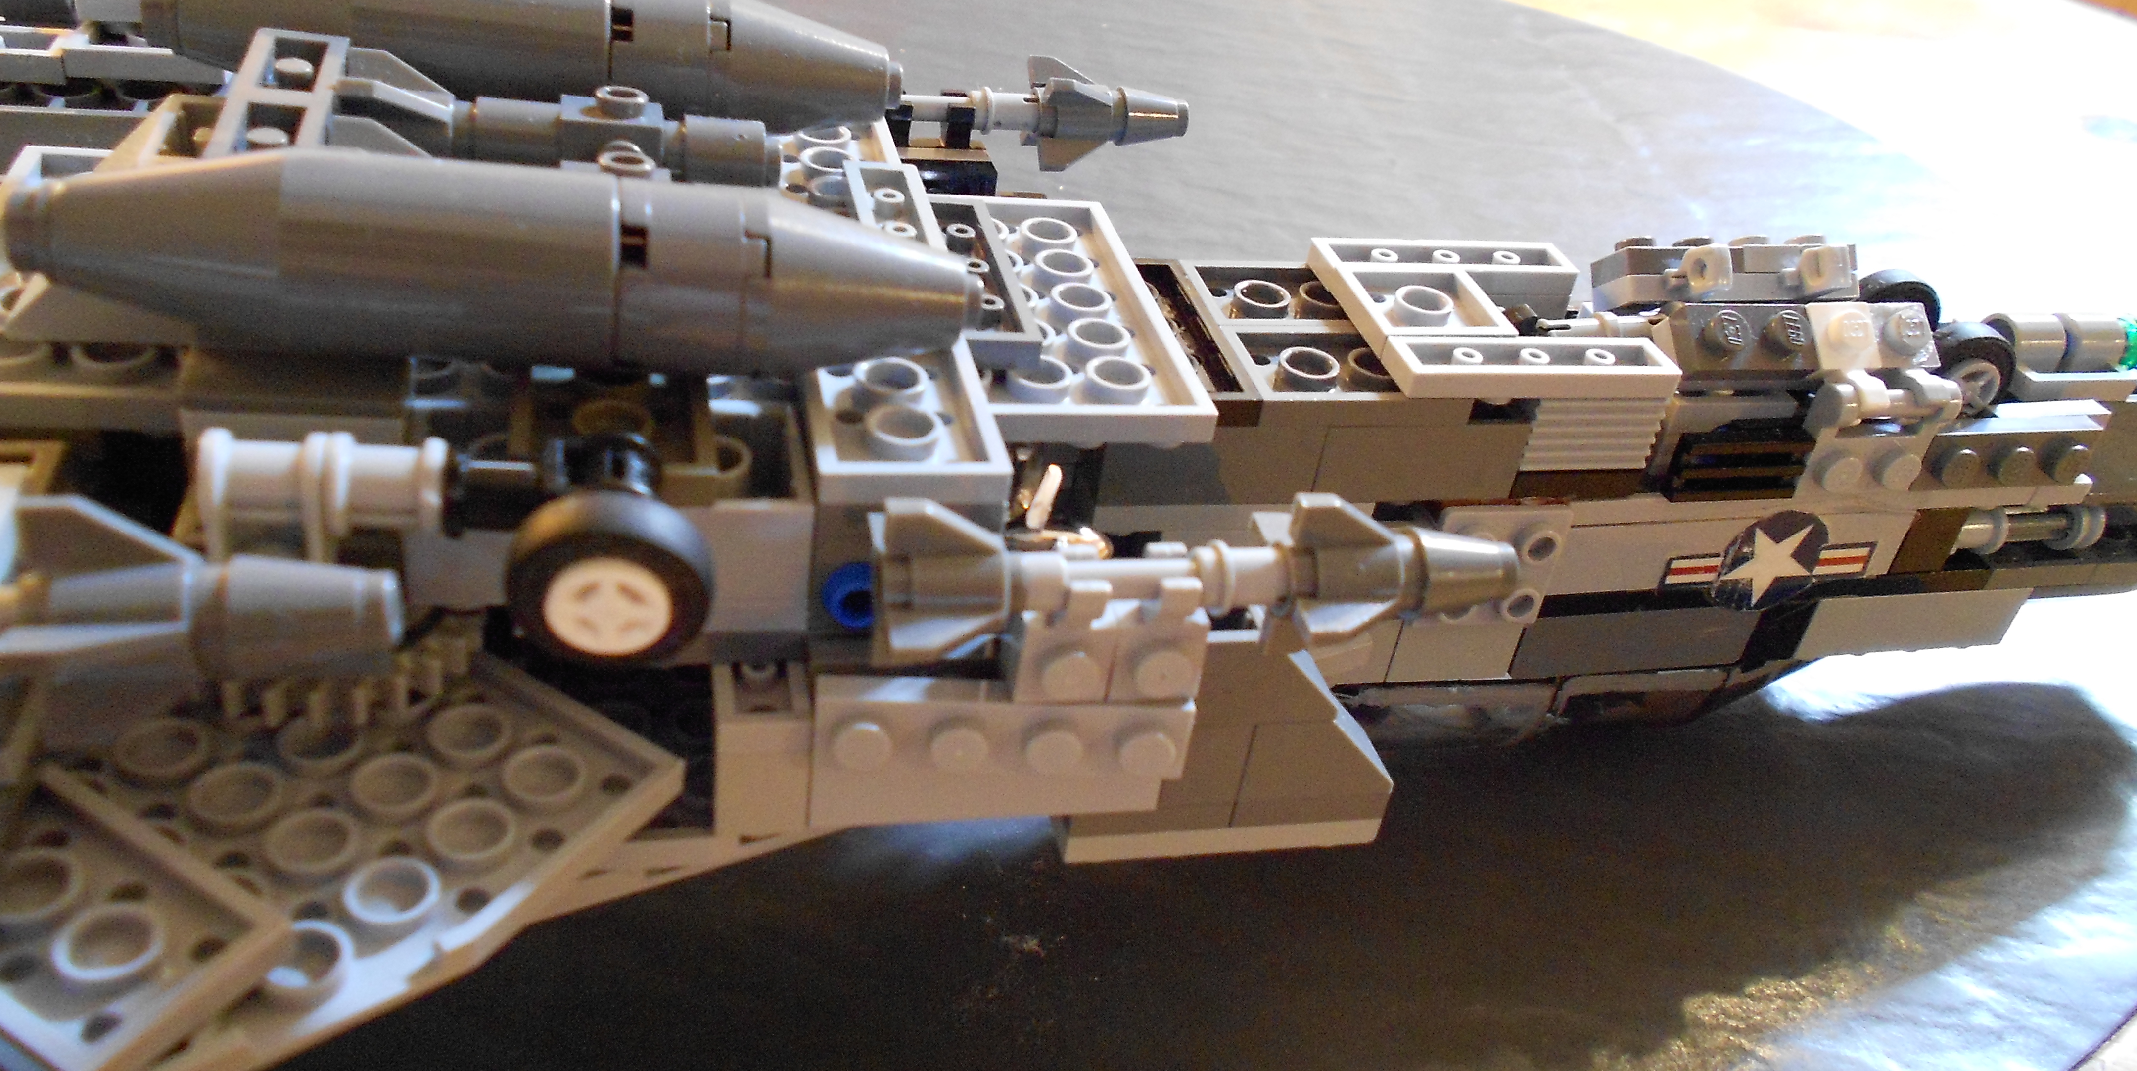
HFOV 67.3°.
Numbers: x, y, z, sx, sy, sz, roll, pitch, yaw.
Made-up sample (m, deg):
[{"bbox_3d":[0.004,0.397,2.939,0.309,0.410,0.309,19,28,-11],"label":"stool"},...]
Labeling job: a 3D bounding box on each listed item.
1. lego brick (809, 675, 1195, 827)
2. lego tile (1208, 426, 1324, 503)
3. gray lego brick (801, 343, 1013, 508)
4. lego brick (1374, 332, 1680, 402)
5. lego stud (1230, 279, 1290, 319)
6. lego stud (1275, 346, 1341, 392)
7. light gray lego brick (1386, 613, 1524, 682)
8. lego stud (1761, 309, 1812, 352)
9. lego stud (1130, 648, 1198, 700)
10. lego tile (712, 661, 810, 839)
[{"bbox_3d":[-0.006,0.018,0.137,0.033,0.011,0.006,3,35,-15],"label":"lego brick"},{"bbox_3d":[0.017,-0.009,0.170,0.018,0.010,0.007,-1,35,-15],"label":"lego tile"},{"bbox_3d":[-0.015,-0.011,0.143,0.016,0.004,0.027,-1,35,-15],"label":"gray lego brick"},{"bbox_3d":[0.051,-0.018,0.175,0.032,0.003,0.008,-1,35,-14],"label":"lego brick"},{"bbox_3d":[0.022,-0.026,0.184,0.006,0.002,0.006,-1,36,-15],"label":"lego stud"},{"bbox_3d":[0.026,-0.018,0.172,0.006,0.002,0.006,-1,35,-15],"label":"lego stud"},{"bbox_3d":[0.046,0.011,0.195,0.016,0.009,0.008,-1,35,-14],"label":"light gray lego brick"},{"bbox_3d":[0.079,-0.022,0.175,0.005,0.002,0.005,-1,69,-15],"label":"lego stud"},{"bbox_3d":[0.008,0.011,0.133,0.005,0.005,0.002,2,31,-10],"label":"lego stud"},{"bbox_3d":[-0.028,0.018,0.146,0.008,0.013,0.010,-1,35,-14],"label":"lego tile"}]

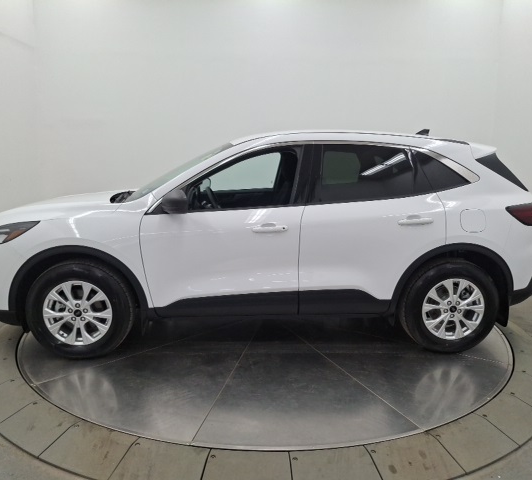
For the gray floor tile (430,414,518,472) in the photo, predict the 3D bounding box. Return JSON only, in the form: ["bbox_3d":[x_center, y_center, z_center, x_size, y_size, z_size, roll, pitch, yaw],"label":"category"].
[{"bbox_3d":[1.094,1.071,2.466,0.455,0.020,0.325,-5,11,-30],"label":"gray floor tile"}]

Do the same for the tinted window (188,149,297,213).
[{"bbox_3d":[-0.169,-0.434,3.304,0.834,0.482,0.050,0,-13,-2],"label":"tinted window"}]

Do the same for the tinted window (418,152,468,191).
[{"bbox_3d":[1.301,-0.511,3.399,0.440,0.327,0.040,-1,-12,-10],"label":"tinted window"}]

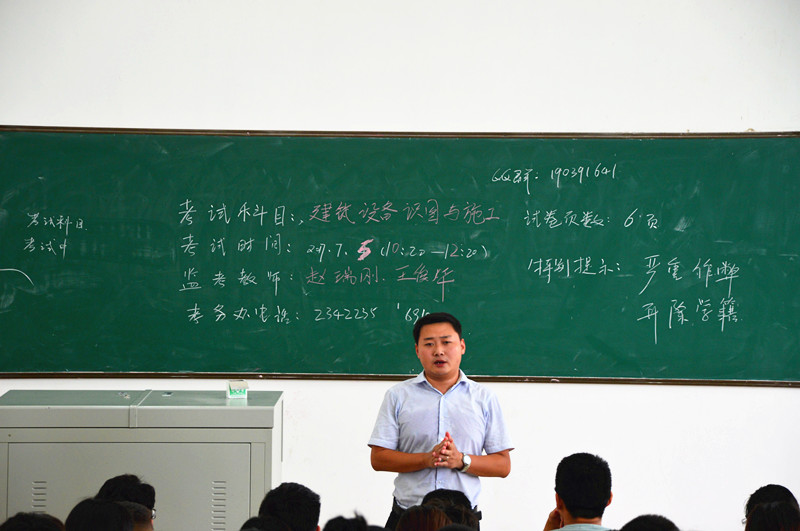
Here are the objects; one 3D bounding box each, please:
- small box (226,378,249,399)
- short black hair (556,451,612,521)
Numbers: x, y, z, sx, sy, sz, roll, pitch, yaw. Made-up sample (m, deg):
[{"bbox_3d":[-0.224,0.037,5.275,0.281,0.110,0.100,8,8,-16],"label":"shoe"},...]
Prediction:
[{"bbox_3d":[-0.639,0.488,13.700,0.077,0.069,0.068,0,3,-9],"label":"small box"},{"bbox_3d":[0.586,0.704,11.100,0.180,0.210,0.205,0,3,-6],"label":"short black hair"}]

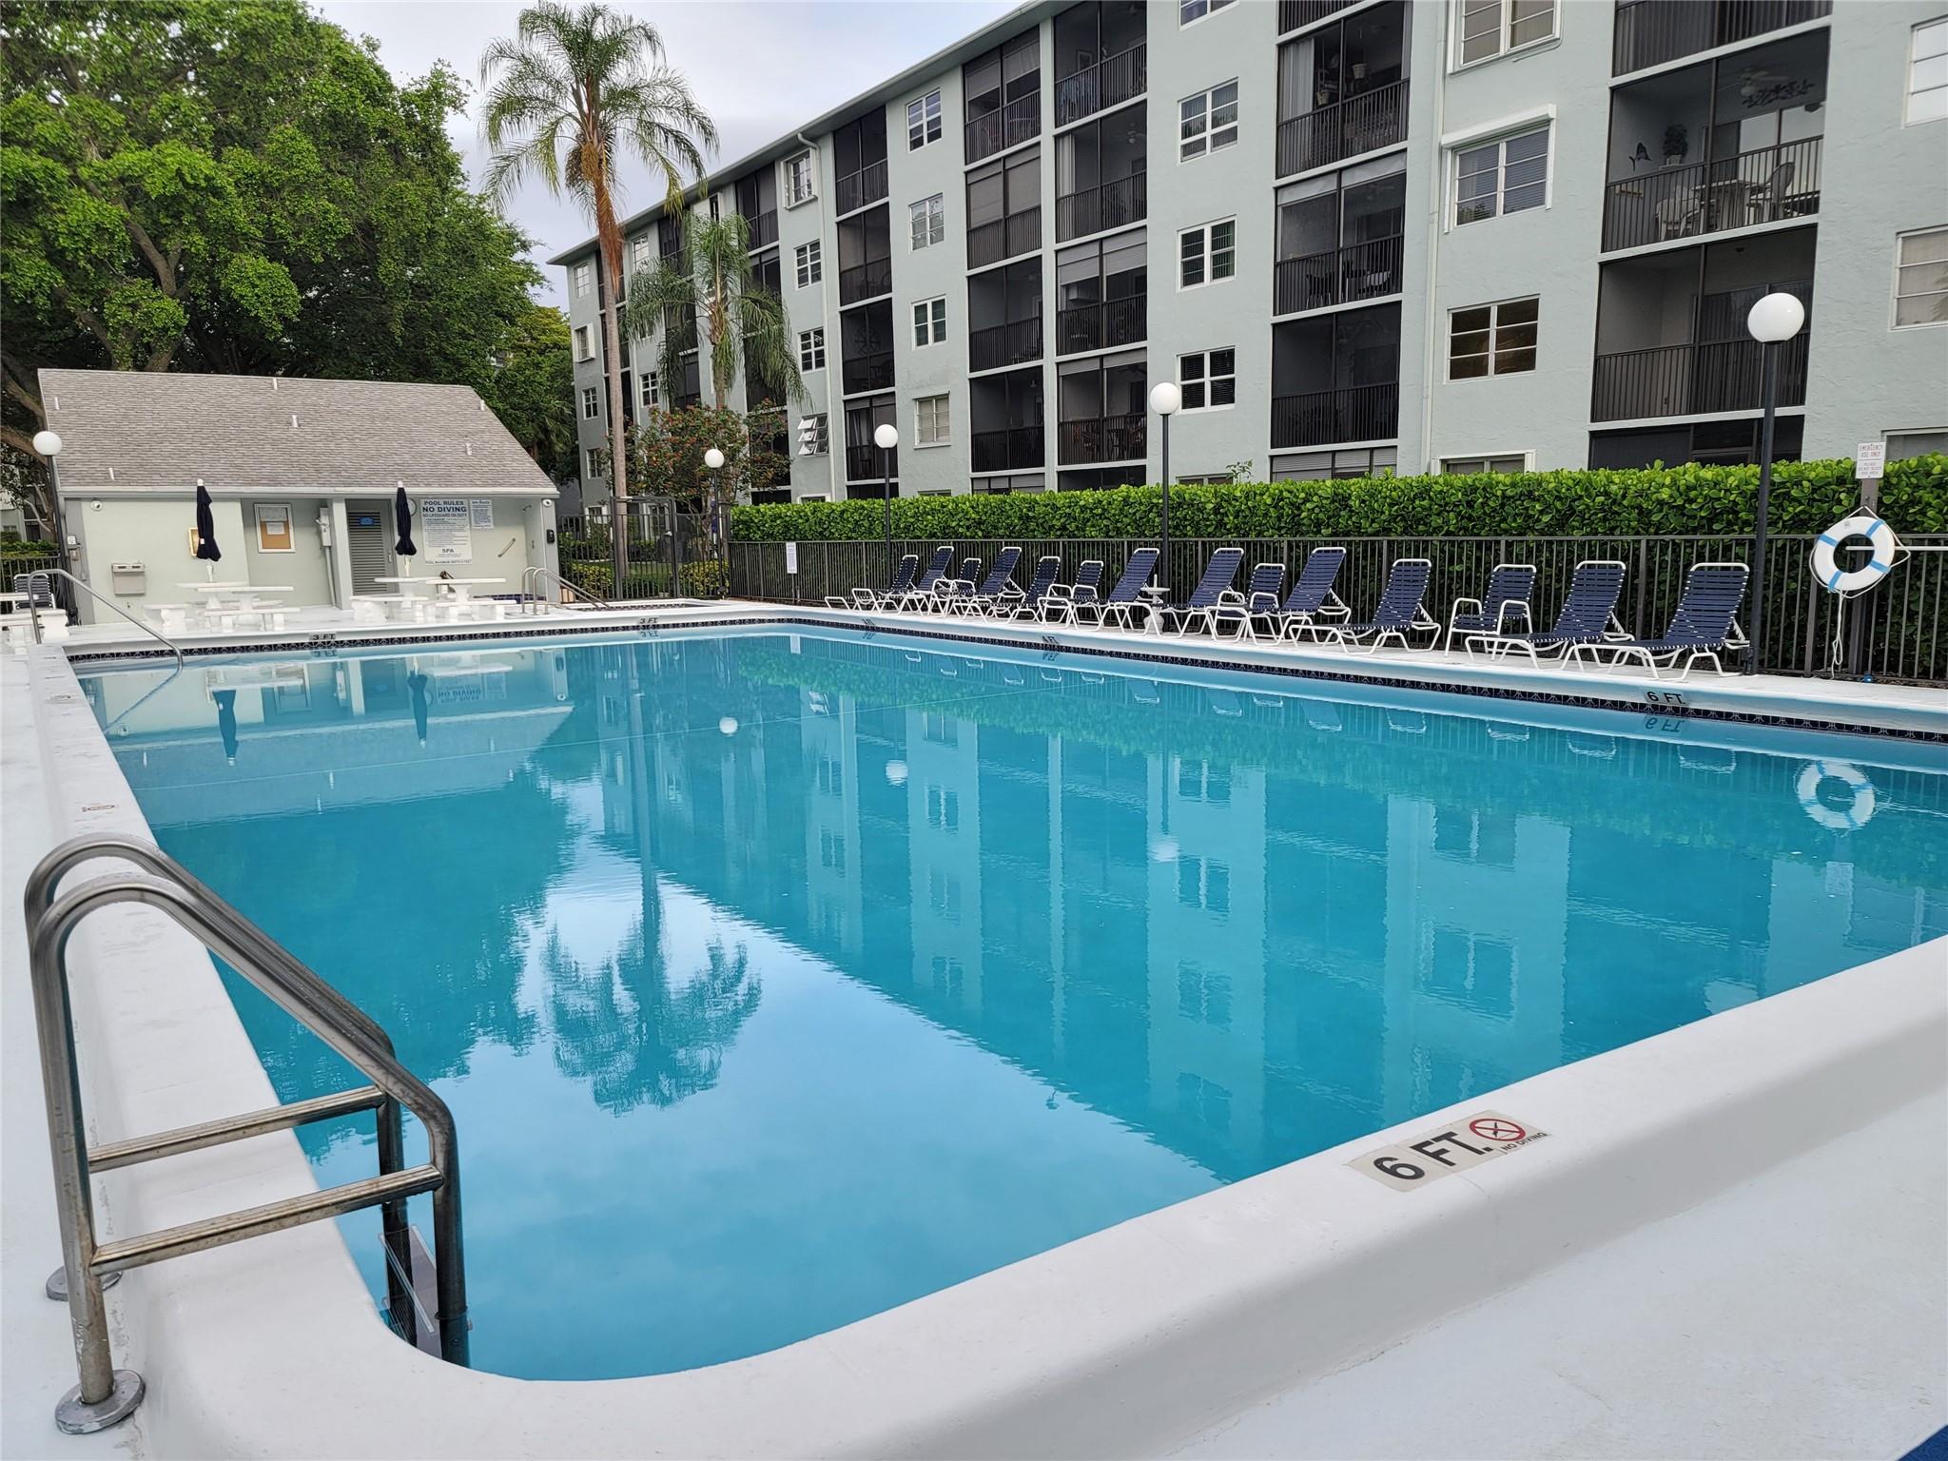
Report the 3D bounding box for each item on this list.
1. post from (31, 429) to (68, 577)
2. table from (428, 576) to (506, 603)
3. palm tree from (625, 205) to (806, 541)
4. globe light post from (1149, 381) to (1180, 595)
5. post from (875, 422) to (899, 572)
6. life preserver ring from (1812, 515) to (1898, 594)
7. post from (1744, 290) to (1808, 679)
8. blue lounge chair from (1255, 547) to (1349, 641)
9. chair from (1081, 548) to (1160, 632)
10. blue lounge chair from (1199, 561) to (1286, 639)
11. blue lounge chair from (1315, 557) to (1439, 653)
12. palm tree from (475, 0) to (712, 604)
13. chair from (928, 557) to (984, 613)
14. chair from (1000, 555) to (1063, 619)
[{"bbox_3d":[-15.460,-3.411,23.829,0.410,3.200,0.410,-6,10,-33],"label":"post"},{"bbox_3d":[-7.864,-1.952,21.742,1.080,0.740,0.920,-6,10,-33],"label":"table"},{"bbox_3d":[-7.432,-9.661,40.871,5.000,10.516,5.000,-6,10,-33],"label":"palm tree"},{"bbox_3d":[2.575,-3.013,18.971,0.420,3.292,0.420,-1,8,0],"label":"globe light post"},{"bbox_3d":[-1.512,-3.797,25.011,0.410,3.220,0.410,-1,8,0],"label":"post"},{"bbox_3d":[7.321,-1.465,11.701,0.100,0.620,0.620,-6,10,-33],"label":"life preserver ring"},{"bbox_3d":[6.966,-2.138,12.347,0.430,3.317,0.430,-6,10,-33],"label":"post"},{"bbox_3d":[3.642,-1.608,16.791,1.660,1.100,0.700,-5,9,-29],"label":"blue lounge chair"},{"bbox_3d":[1.878,-1.983,19.530,1.500,1.100,0.680,-3,9,-17],"label":"chair"},{"bbox_3d":[3.423,-1.594,17.388,0.730,0.910,0.620,-6,9,-30],"label":"blue lounge chair"},{"bbox_3d":[4.335,-1.378,15.545,1.620,0.980,0.700,-6,9,-30],"label":"blue lounge chair"},{"bbox_3d":[-10.292,-11.898,39.267,6.500,15.300,6.500,-6,10,-33],"label":"palm tree"},{"bbox_3d":[-0.282,-2.302,22.699,0.730,0.910,0.620,-5,9,-29],"label":"chair"},{"bbox_3d":[0.561,-2.114,21.160,1.620,0.950,0.700,-5,9,-29],"label":"chair"}]

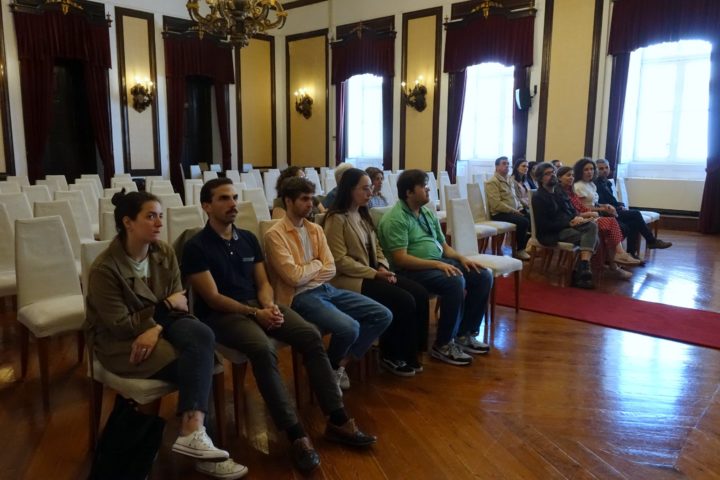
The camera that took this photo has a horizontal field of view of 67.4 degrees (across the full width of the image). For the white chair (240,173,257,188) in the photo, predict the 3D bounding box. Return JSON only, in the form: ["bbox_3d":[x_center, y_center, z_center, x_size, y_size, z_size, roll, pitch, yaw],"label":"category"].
[{"bbox_3d":[-1.982,-0.721,10.135,0.600,1.030,0.460,9,13,42],"label":"white chair"}]

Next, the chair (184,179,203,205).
[{"bbox_3d":[-2.271,-0.344,7.841,0.600,1.030,0.460,9,13,42],"label":"chair"}]

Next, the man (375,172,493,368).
[{"bbox_3d":[0.592,0.145,4.149,0.940,1.330,0.580,9,13,42],"label":"man"}]

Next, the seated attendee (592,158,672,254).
[{"bbox_3d":[3.516,-0.383,7.130,1.137,1.370,0.558,9,12,40],"label":"seated attendee"}]

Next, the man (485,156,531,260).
[{"bbox_3d":[2.113,-0.467,7.748,0.780,1.390,0.500,9,13,42],"label":"man"}]

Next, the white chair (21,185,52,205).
[{"bbox_3d":[-3.477,-0.080,6.010,0.528,1.015,0.467,9,12,40],"label":"white chair"}]

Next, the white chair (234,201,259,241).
[{"bbox_3d":[-0.793,0.229,4.308,0.528,1.015,0.467,9,12,40],"label":"white chair"}]

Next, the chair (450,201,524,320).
[{"bbox_3d":[1.096,0.161,4.816,0.528,1.015,0.467,9,12,40],"label":"chair"}]

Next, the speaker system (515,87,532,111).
[{"bbox_3d":[3.465,-2.994,11.466,0.304,0.467,0.304,-11,11,-8],"label":"speaker system"}]

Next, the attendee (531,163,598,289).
[{"bbox_3d":[2.345,-0.197,6.288,0.900,1.340,0.550,9,13,42],"label":"attendee"}]

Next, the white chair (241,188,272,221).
[{"bbox_3d":[-0.966,-0.014,5.753,0.528,1.015,0.467,9,12,40],"label":"white chair"}]

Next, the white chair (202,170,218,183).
[{"bbox_3d":[-2.833,-0.834,10.766,0.600,1.030,0.460,9,13,42],"label":"white chair"}]

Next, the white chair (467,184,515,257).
[{"bbox_3d":[1.794,-0.241,7.469,0.600,1.030,0.460,9,13,42],"label":"white chair"}]

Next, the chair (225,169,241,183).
[{"bbox_3d":[-2.312,-0.821,10.517,0.528,1.015,0.467,9,12,40],"label":"chair"}]

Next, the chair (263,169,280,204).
[{"bbox_3d":[-1.606,-0.808,10.680,0.600,1.030,0.460,9,13,42],"label":"chair"}]

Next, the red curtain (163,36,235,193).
[{"bbox_3d":[-4.343,-3.224,14.975,0.280,4.340,2.080,9,13,42],"label":"red curtain"}]

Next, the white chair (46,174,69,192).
[{"bbox_3d":[-4.425,-0.442,8.125,0.528,1.015,0.467,9,12,40],"label":"white chair"}]

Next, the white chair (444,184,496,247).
[{"bbox_3d":[1.440,-0.185,7.106,0.600,1.030,0.460,9,13,42],"label":"white chair"}]

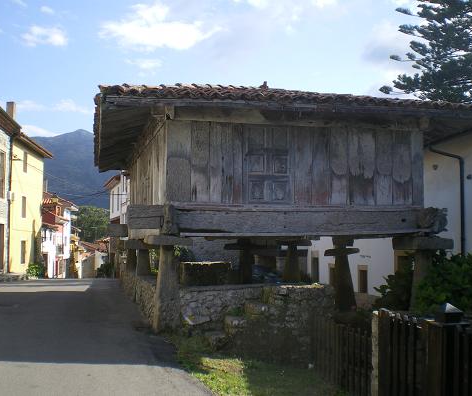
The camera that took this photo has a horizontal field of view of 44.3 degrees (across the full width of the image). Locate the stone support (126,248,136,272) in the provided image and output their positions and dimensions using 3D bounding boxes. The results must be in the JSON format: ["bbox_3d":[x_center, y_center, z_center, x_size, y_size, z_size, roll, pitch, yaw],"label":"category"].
[{"bbox_3d":[-3.660,2.189,20.300,0.333,0.841,0.333,1,-4,-12],"label":"stone support"}]

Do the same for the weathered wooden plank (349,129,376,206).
[{"bbox_3d":[2.542,-0.624,11.773,0.584,1.557,0.060,1,-3,-14],"label":"weathered wooden plank"}]

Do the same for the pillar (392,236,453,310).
[{"bbox_3d":[3.893,1.593,12.066,0.880,1.580,0.880,1,-3,-14],"label":"pillar"}]

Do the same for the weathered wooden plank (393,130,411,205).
[{"bbox_3d":[3.402,-0.607,11.896,0.439,1.539,0.060,1,-5,-16],"label":"weathered wooden plank"}]

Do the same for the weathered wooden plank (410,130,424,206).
[{"bbox_3d":[3.742,-0.601,11.996,0.294,1.572,0.070,1,-5,-16],"label":"weathered wooden plank"}]

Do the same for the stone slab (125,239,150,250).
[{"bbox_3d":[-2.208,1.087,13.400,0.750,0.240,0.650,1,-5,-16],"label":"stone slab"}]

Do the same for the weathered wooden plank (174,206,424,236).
[{"bbox_3d":[1.324,0.456,11.212,5.117,0.543,0.280,1,-5,-16],"label":"weathered wooden plank"}]

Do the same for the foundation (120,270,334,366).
[{"bbox_3d":[-0.508,2.558,14.028,3.471,1.550,6.200,1,-3,-14],"label":"foundation"}]

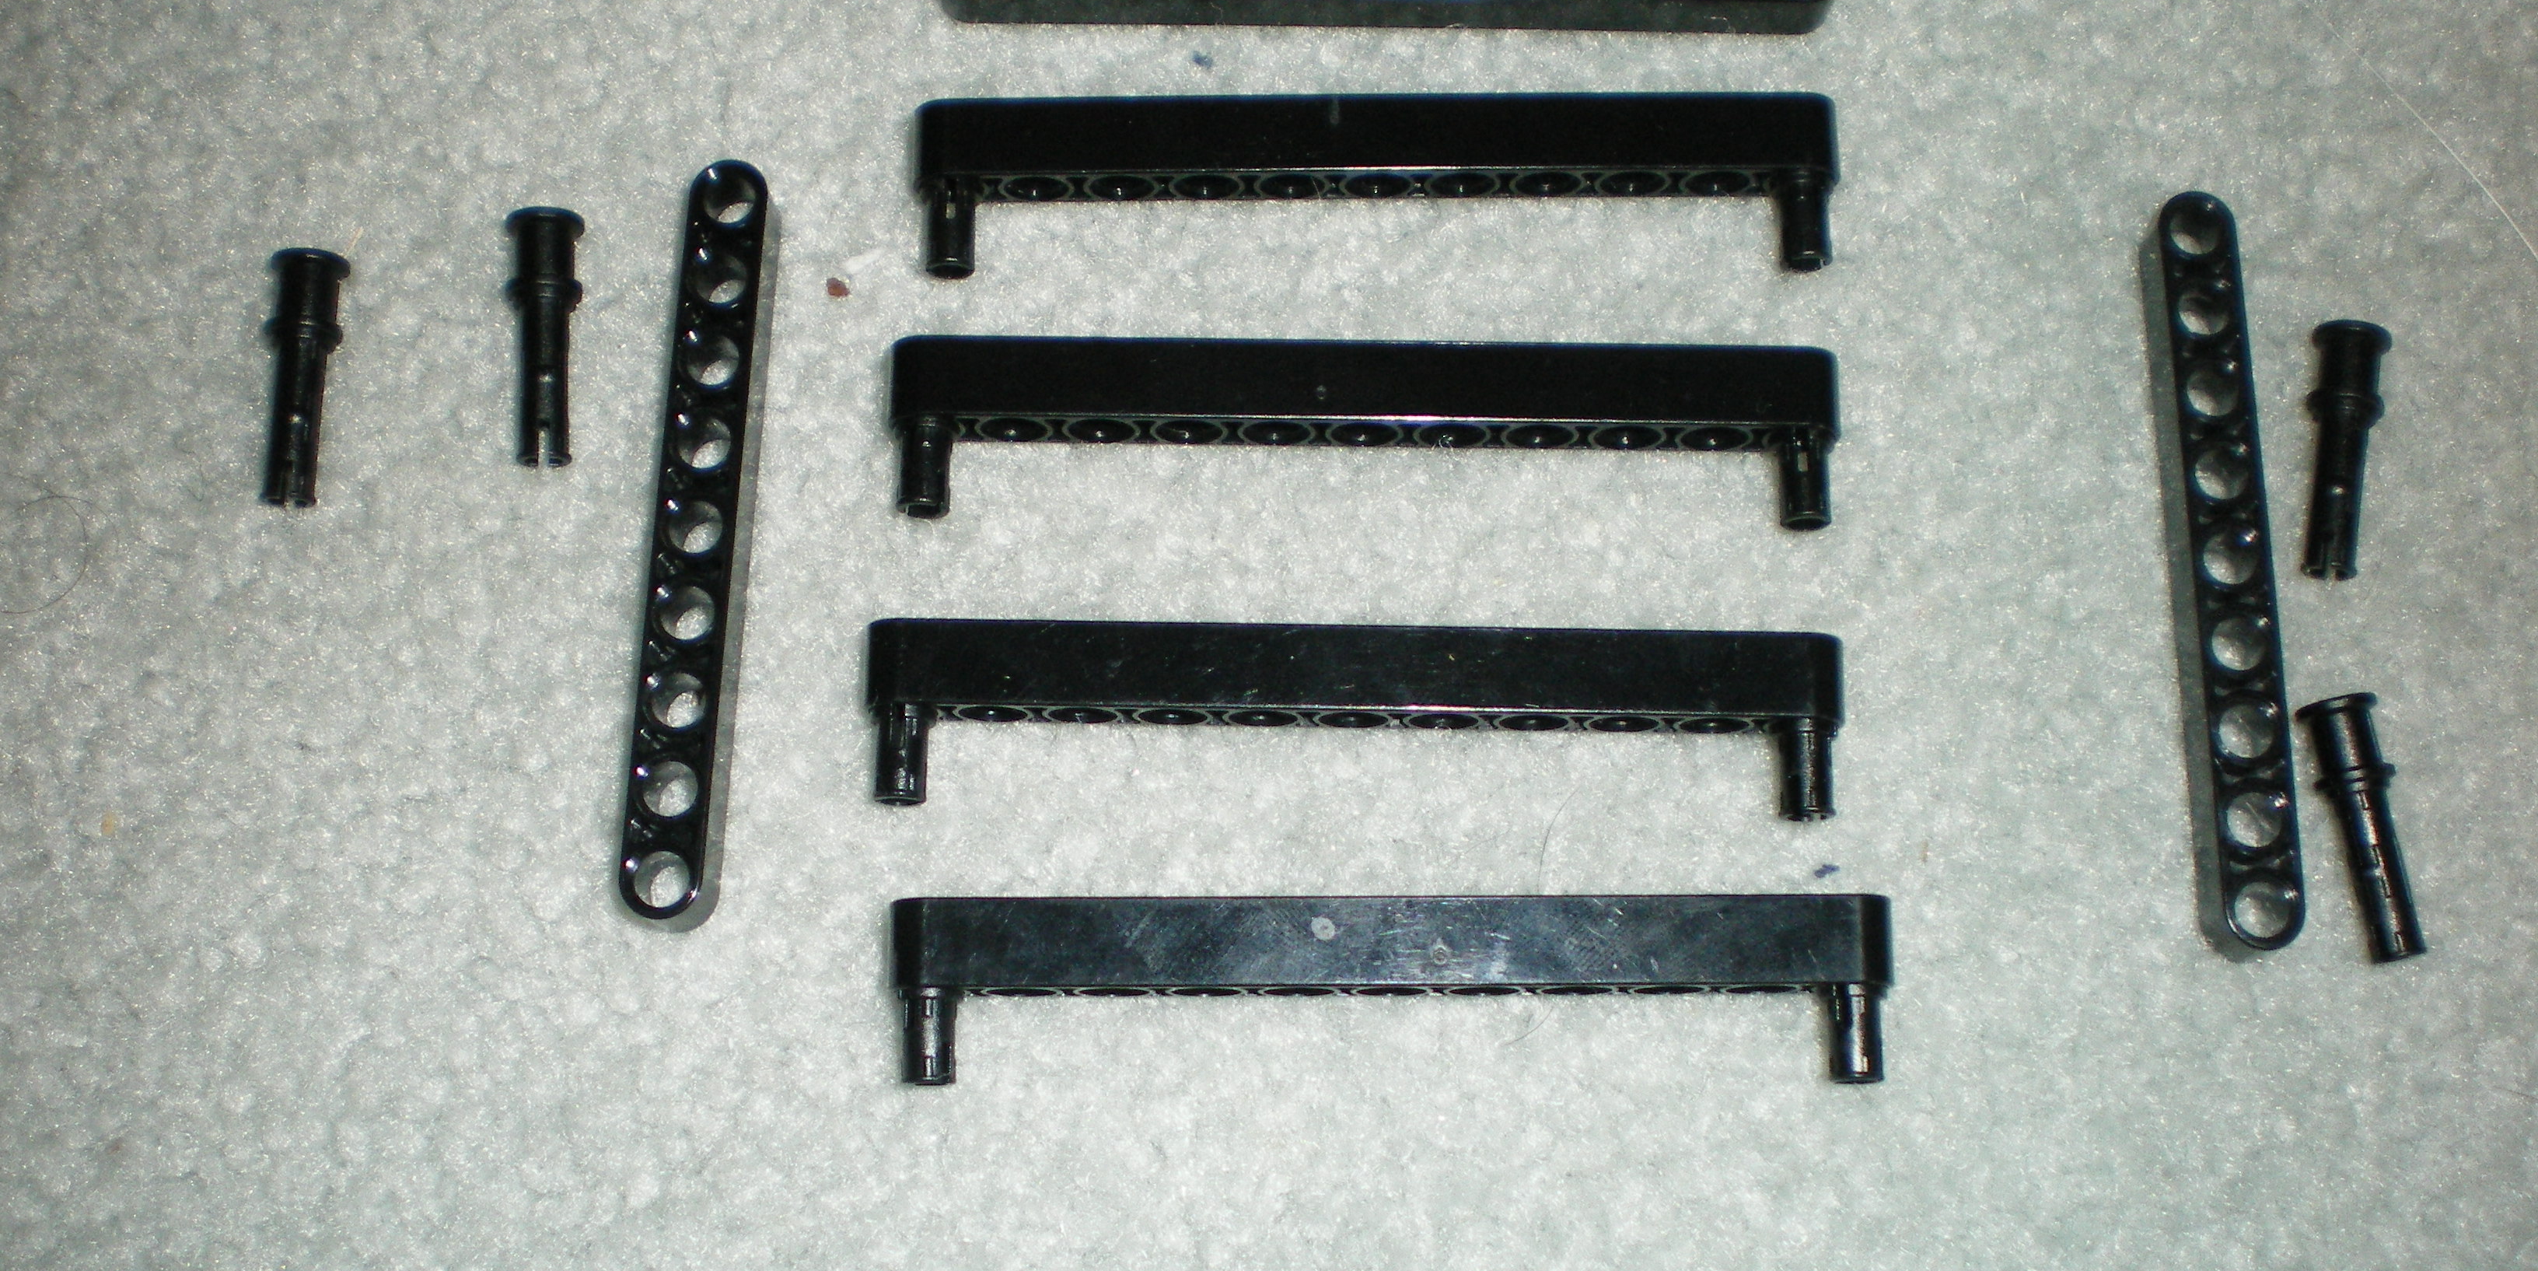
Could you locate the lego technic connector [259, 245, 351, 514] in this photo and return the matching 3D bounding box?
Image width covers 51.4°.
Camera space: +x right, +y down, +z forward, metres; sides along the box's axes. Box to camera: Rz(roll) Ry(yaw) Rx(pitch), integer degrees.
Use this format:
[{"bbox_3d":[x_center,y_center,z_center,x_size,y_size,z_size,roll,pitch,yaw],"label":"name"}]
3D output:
[{"bbox_3d":[-0.090,-0.024,0.246,0.007,0.007,0.024,1,78,0],"label":"lego technic connector"}]

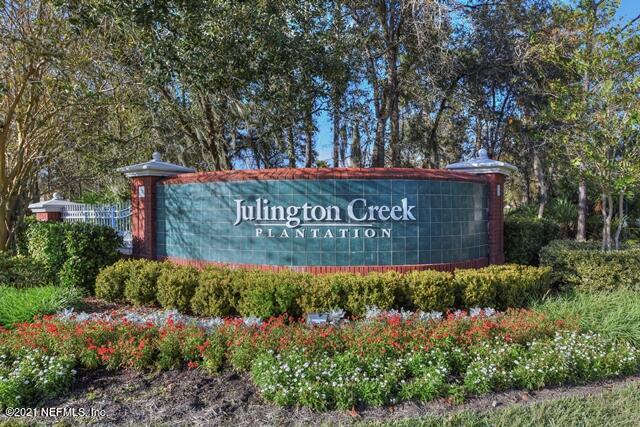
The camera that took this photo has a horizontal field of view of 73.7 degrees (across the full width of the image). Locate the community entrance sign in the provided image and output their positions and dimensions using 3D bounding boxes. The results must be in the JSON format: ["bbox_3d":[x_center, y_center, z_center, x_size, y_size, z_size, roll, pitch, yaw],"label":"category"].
[{"bbox_3d":[-0.030,0.090,6.950,6.950,2.300,2.100,0,1,0],"label":"community entrance sign"}]

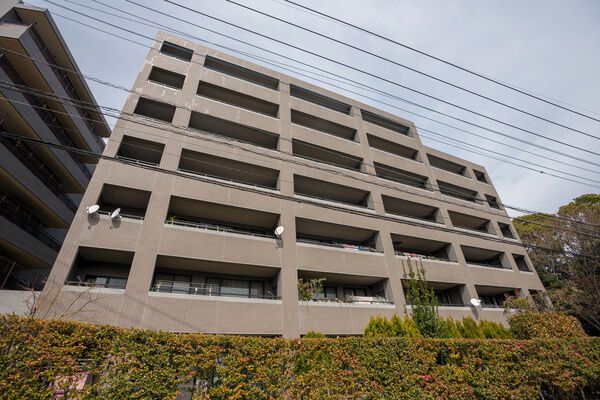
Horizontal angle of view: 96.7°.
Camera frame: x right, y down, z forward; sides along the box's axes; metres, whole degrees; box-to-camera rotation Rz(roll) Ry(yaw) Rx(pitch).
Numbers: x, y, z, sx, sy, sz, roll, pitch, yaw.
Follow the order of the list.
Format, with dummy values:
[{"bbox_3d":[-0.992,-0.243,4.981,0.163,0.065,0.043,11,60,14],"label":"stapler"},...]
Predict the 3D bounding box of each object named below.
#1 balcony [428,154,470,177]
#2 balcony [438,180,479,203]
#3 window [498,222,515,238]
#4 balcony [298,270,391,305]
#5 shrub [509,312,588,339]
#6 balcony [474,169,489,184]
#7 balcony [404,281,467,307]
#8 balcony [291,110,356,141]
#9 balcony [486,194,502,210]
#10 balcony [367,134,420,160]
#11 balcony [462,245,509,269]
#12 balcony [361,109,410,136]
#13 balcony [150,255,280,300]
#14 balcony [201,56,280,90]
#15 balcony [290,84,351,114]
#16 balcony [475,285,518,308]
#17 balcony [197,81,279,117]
[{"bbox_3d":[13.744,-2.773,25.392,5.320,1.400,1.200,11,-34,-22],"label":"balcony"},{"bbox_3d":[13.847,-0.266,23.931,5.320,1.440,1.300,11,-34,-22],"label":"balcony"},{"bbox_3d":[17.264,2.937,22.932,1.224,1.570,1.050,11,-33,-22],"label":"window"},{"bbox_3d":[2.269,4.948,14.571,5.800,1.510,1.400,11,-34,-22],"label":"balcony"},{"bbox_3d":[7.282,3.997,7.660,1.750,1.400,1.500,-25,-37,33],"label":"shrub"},{"bbox_3d":[18.014,-2.177,26.729,1.840,1.400,0.350,11,-34,-22],"label":"balcony"},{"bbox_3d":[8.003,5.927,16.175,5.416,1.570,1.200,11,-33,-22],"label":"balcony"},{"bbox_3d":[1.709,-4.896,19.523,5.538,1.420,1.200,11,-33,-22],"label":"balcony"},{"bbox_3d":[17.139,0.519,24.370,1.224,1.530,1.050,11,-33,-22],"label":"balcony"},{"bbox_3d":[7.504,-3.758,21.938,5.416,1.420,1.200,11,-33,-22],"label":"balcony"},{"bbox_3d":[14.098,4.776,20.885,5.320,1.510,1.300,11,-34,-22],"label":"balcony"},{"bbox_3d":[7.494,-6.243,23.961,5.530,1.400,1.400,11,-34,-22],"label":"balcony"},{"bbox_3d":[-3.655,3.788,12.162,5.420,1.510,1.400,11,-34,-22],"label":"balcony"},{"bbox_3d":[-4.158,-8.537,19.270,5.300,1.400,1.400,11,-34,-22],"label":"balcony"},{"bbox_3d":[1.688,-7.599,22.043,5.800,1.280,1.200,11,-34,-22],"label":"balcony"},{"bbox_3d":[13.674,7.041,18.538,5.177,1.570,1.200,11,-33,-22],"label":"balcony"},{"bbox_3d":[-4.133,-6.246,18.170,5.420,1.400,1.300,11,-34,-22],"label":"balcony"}]

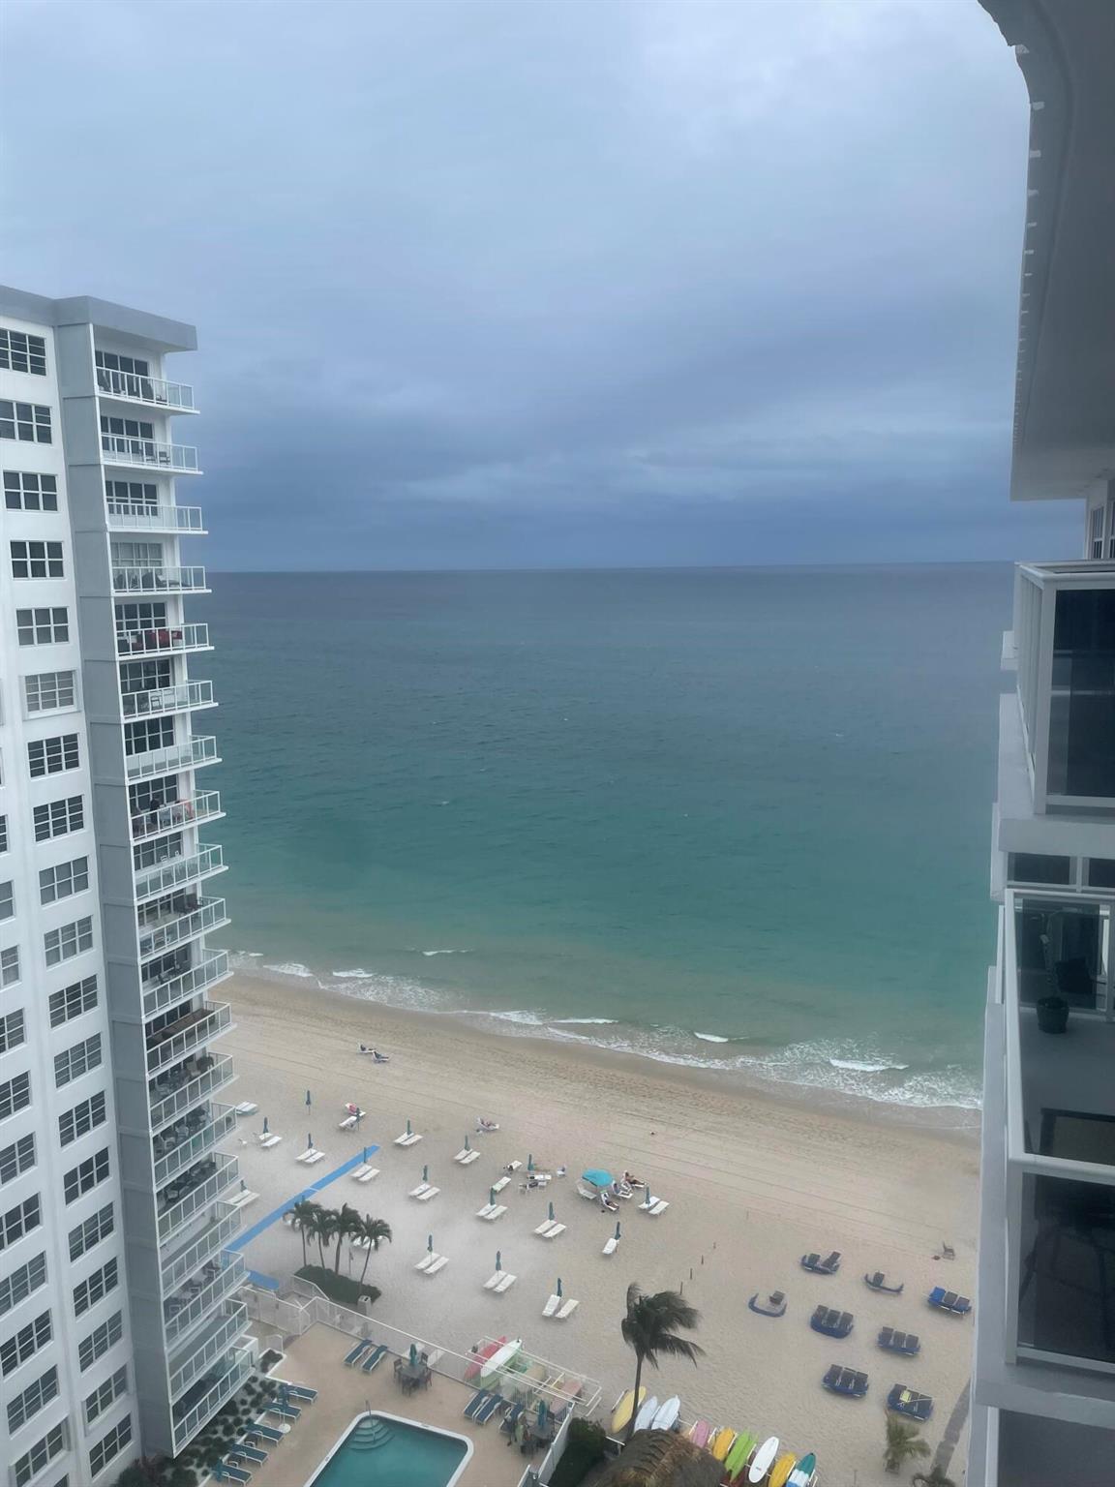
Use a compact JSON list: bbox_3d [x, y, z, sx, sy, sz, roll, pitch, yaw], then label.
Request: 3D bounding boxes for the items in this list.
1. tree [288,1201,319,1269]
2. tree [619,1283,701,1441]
[{"bbox_3d":[-16.891,32.887,74.446,2.900,5.400,2.900,-1,9,0],"label":"tree"},{"bbox_3d":[5.562,33.219,59.285,4.900,9.100,4.300,-1,9,0],"label":"tree"}]

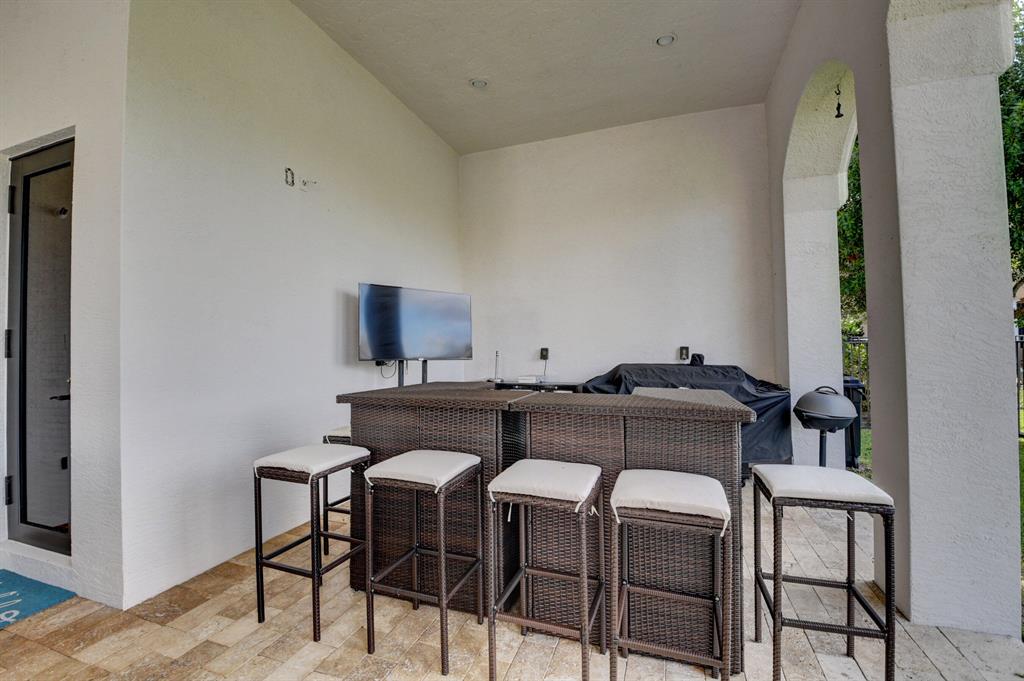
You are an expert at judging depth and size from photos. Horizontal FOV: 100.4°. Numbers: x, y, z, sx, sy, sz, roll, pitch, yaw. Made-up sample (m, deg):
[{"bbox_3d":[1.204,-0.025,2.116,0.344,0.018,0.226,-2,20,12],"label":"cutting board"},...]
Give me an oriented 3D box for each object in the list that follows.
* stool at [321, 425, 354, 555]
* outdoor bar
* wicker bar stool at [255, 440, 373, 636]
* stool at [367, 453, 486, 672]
[{"bbox_3d":[-0.988,1.002,2.913,0.379,0.795,0.400,-1,-2,19],"label":"stool"},{"bbox_3d":[0.169,0.846,2.513,2.050,1.076,1.052,-1,-2,19],"label":"outdoor bar"},{"bbox_3d":[-0.998,0.984,2.191,0.400,0.795,0.379,-1,-2,21],"label":"wicker bar stool"},{"bbox_3d":[-0.384,0.976,1.978,0.400,0.795,0.379,-1,-2,20],"label":"stool"}]

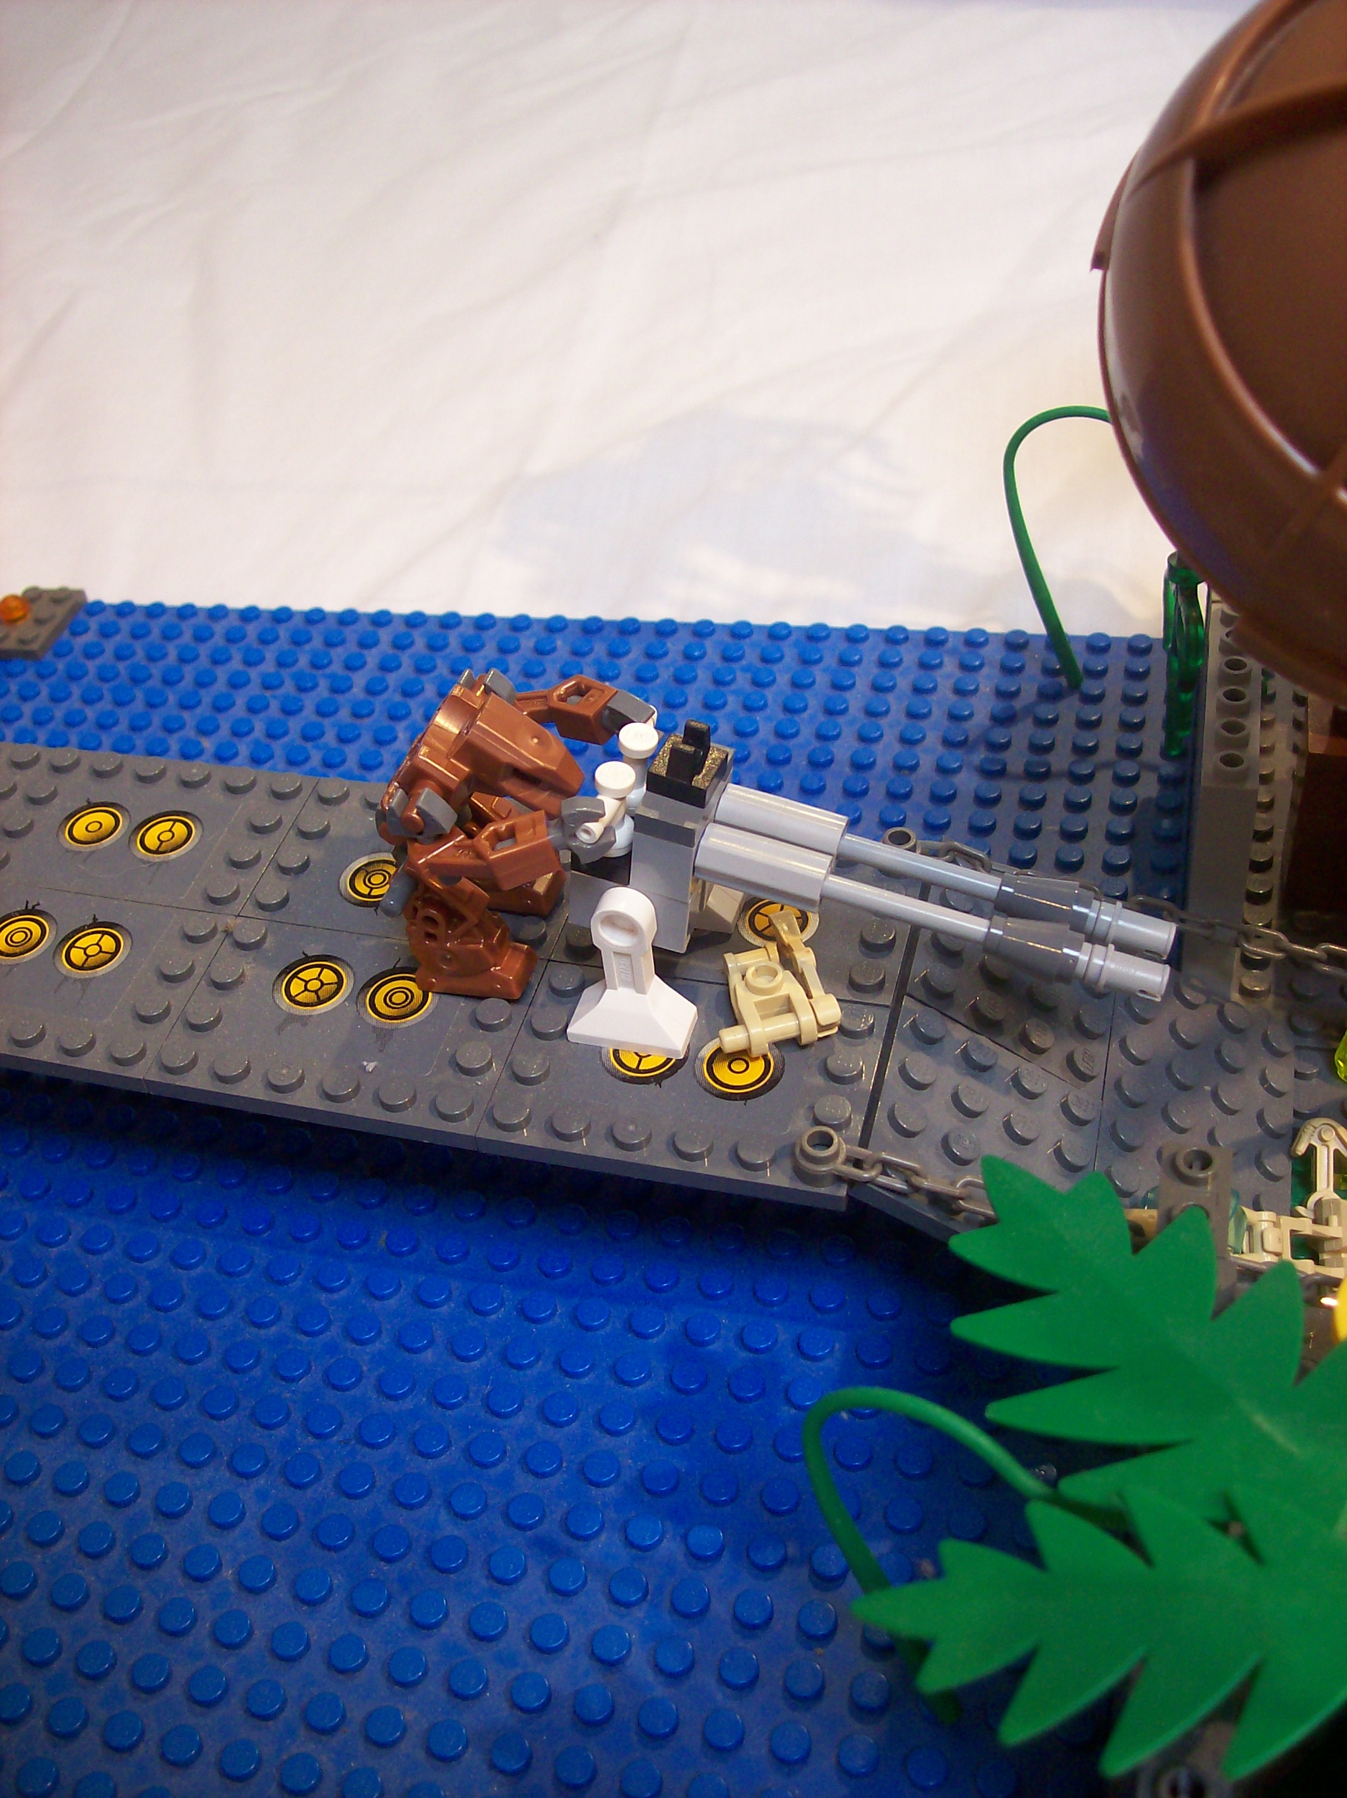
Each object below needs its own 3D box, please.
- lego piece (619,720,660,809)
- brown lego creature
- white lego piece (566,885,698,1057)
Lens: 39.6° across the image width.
[{"bbox_3d":[-0.005,-0.017,0.241,0.006,0.012,0.006,2,45,-2],"label":"lego piece"},{"bbox_3d":[-0.022,-0.009,0.249,0.038,0.042,0.030,7,45,13],"label":"brown lego creature"},{"bbox_3d":[-0.006,0.009,0.242,0.016,0.023,0.008,7,45,13],"label":"white lego piece"}]

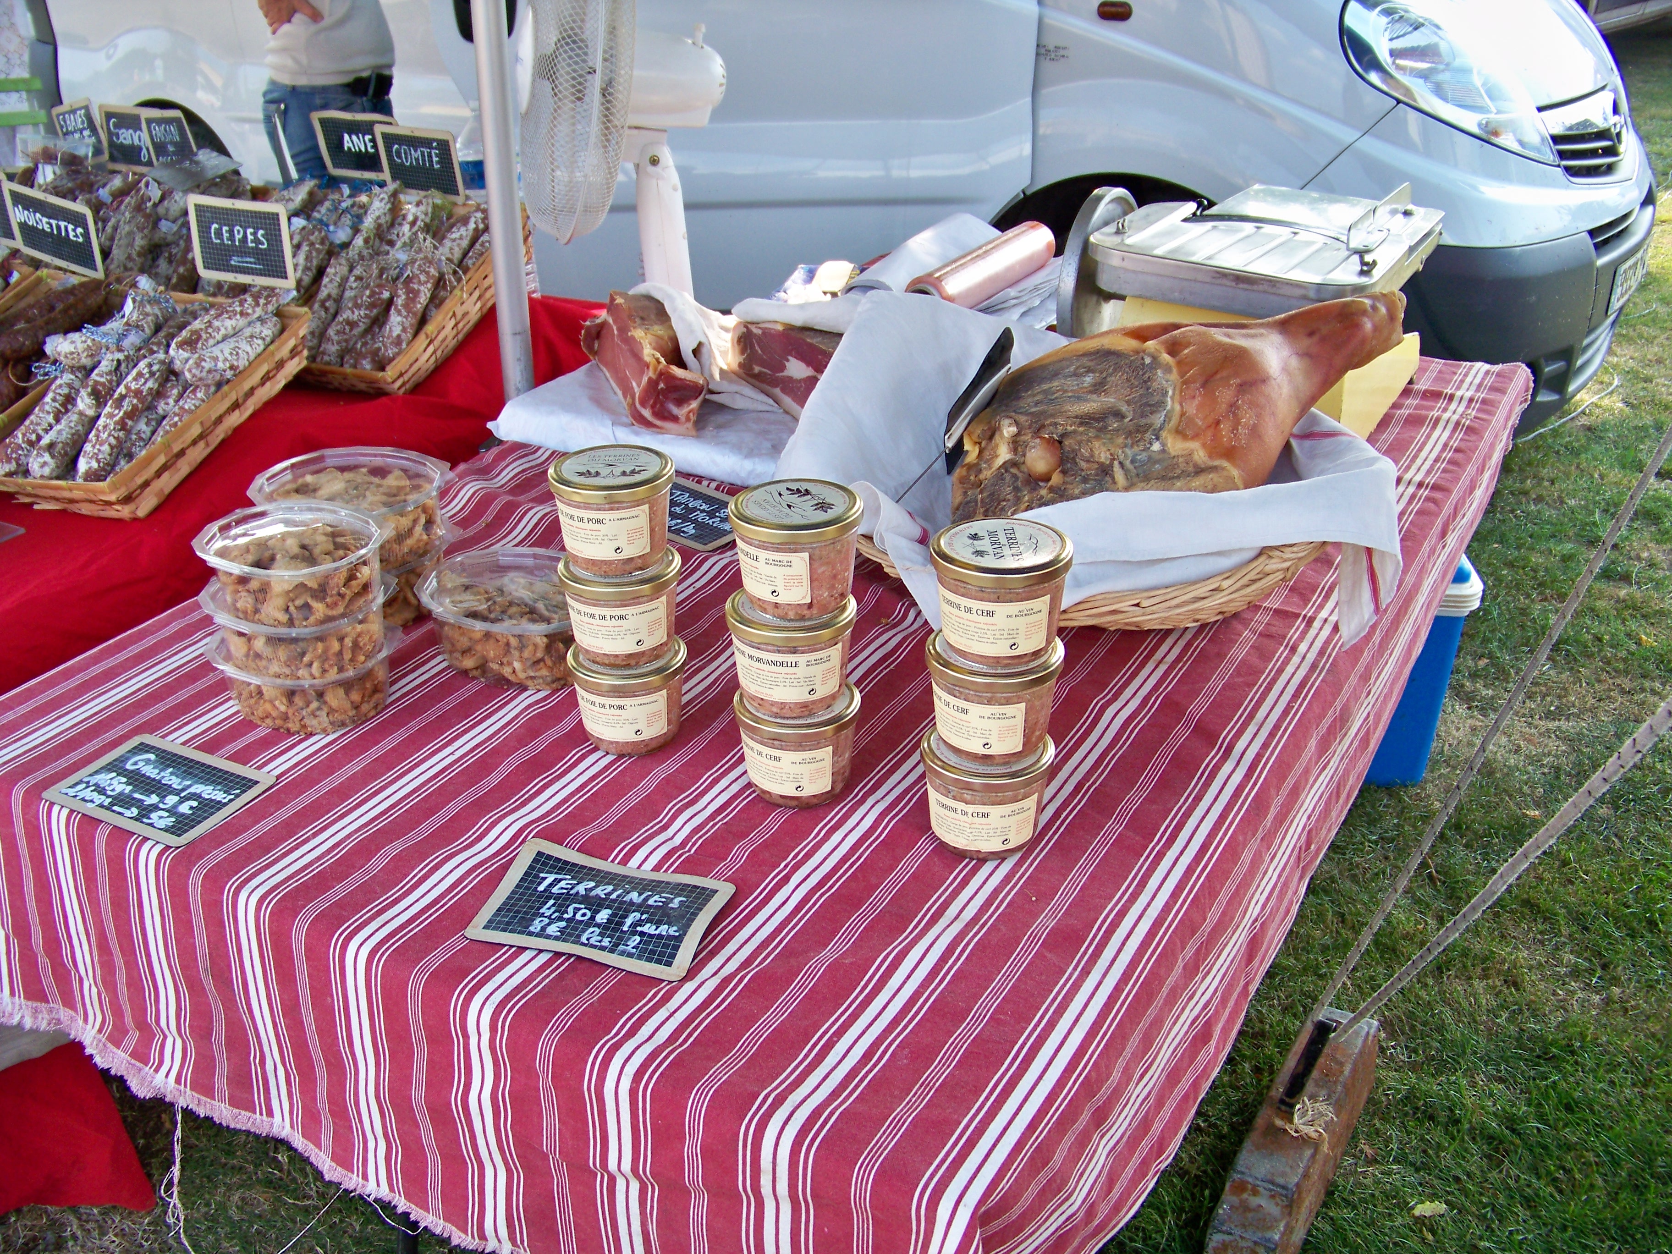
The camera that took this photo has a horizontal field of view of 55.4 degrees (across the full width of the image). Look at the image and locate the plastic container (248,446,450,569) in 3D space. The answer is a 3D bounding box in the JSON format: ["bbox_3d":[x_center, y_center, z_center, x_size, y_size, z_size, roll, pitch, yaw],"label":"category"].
[{"bbox_3d":[-0.406,-0.097,1.354,0.171,0.058,0.158,-5,27,-8],"label":"plastic container"}]

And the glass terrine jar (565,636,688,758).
[{"bbox_3d":[-0.149,0.050,1.164,0.086,0.071,0.086,-1,27,0],"label":"glass terrine jar"}]

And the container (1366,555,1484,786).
[{"bbox_3d":[0.750,0.029,2.499,0.380,0.370,0.300,1,27,3],"label":"container"}]

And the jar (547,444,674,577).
[{"bbox_3d":[-0.154,-0.078,1.110,0.087,0.072,0.087,0,27,0],"label":"jar"}]

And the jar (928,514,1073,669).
[{"bbox_3d":[0.101,-0.019,0.975,0.086,0.071,0.086,-1,27,0],"label":"jar"}]

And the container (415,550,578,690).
[{"bbox_3d":[-0.255,-0.003,1.291,0.154,0.061,0.154,-6,27,-11],"label":"container"}]

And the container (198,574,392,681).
[{"bbox_3d":[-0.405,-0.004,1.211,0.141,0.052,0.141,-10,28,-18],"label":"container"}]

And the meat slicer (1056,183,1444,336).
[{"bbox_3d":[0.445,-0.361,1.754,0.350,0.250,0.380,14,31,27],"label":"meat slicer"}]

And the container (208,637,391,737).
[{"bbox_3d":[-0.407,0.035,1.230,0.141,0.052,0.141,-10,28,-18],"label":"container"}]

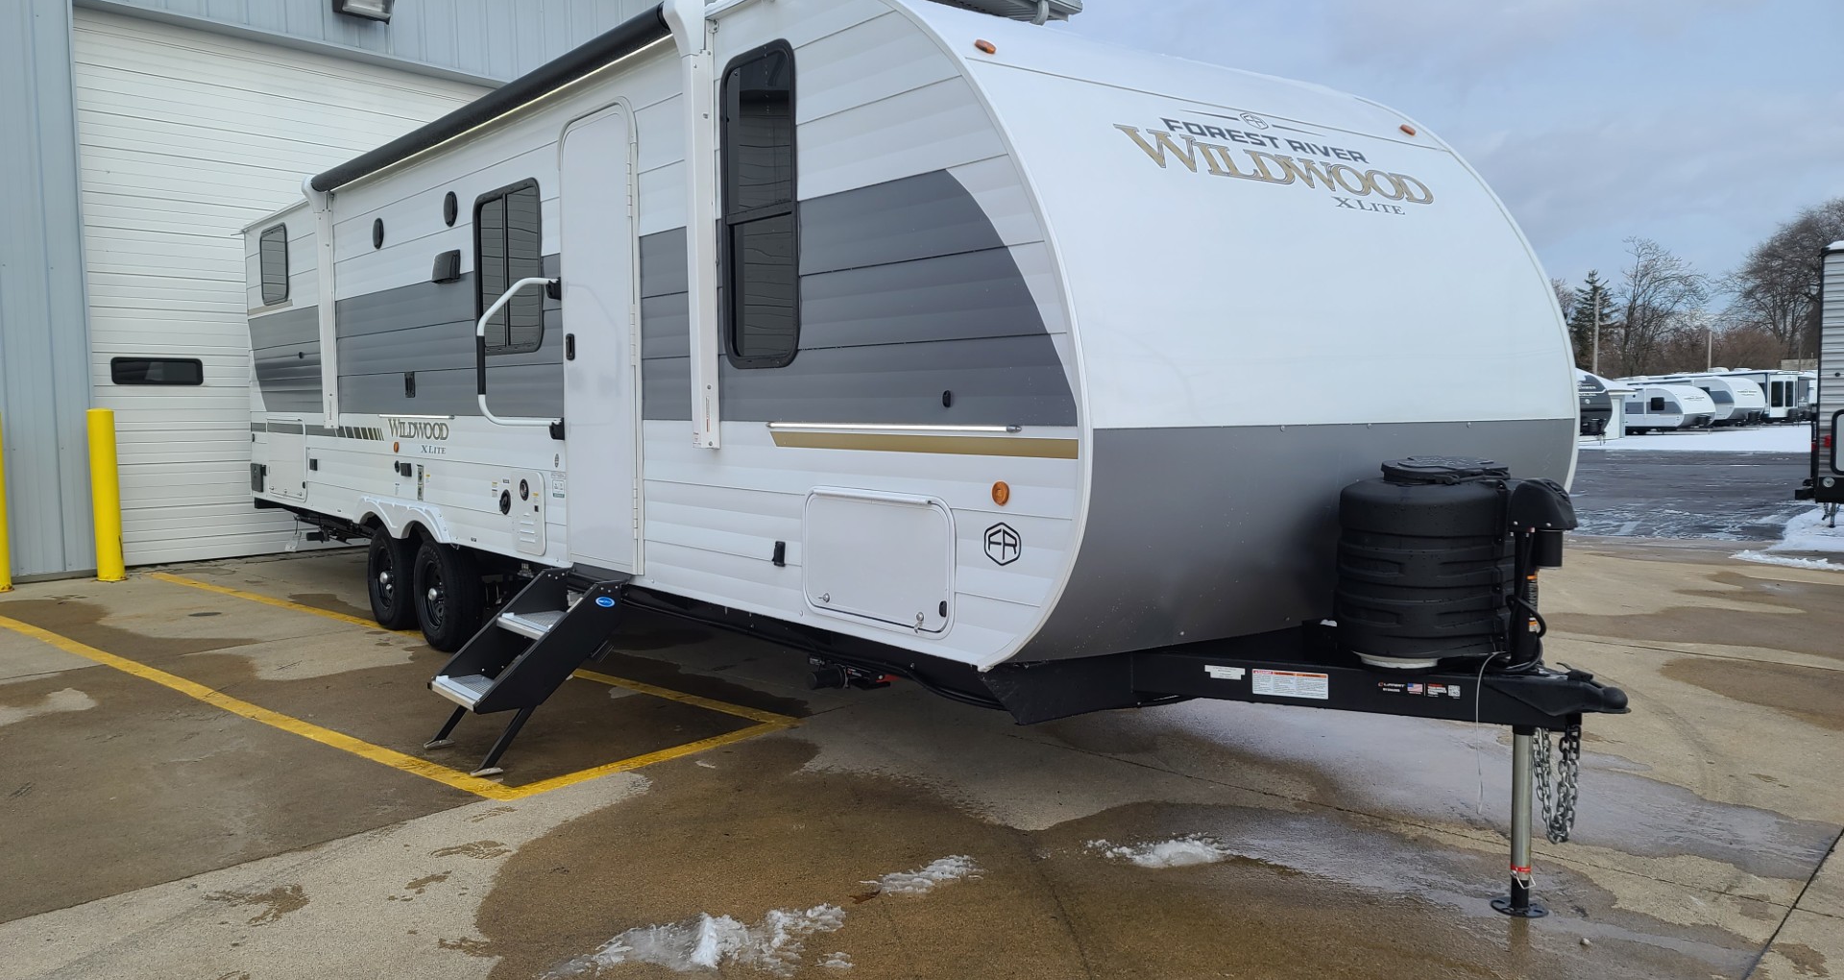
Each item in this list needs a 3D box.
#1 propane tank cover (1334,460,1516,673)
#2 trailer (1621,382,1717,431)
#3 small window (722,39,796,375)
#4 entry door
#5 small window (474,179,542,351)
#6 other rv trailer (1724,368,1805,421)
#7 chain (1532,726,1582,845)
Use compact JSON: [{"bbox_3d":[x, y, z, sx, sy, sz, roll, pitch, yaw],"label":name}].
[{"bbox_3d":[1.451,0.182,3.867,0.630,0.550,0.370,-3,5,-38],"label":"propane tank cover"},{"bbox_3d":[40.800,-4.660,74.900,2.440,2.880,8.000,-2,4,-21],"label":"trailer"},{"bbox_3d":[-0.530,-0.909,4.323,0.060,1.033,0.464,-3,5,-38],"label":"small window"},{"bbox_3d":[-1.282,-0.599,5.302,0.070,1.822,0.718,-3,5,-38],"label":"entry door"},{"bbox_3d":[-1.878,-0.992,6.029,0.060,0.754,0.783,-3,5,-38],"label":"small window"},{"bbox_3d":[52.900,-6.240,88.800,2.500,3.500,11.000,-1,4,-17],"label":"other rv trailer"},{"bbox_3d":[1.703,0.795,3.594,0.080,0.315,0.110,-3,5,-38],"label":"chain"}]

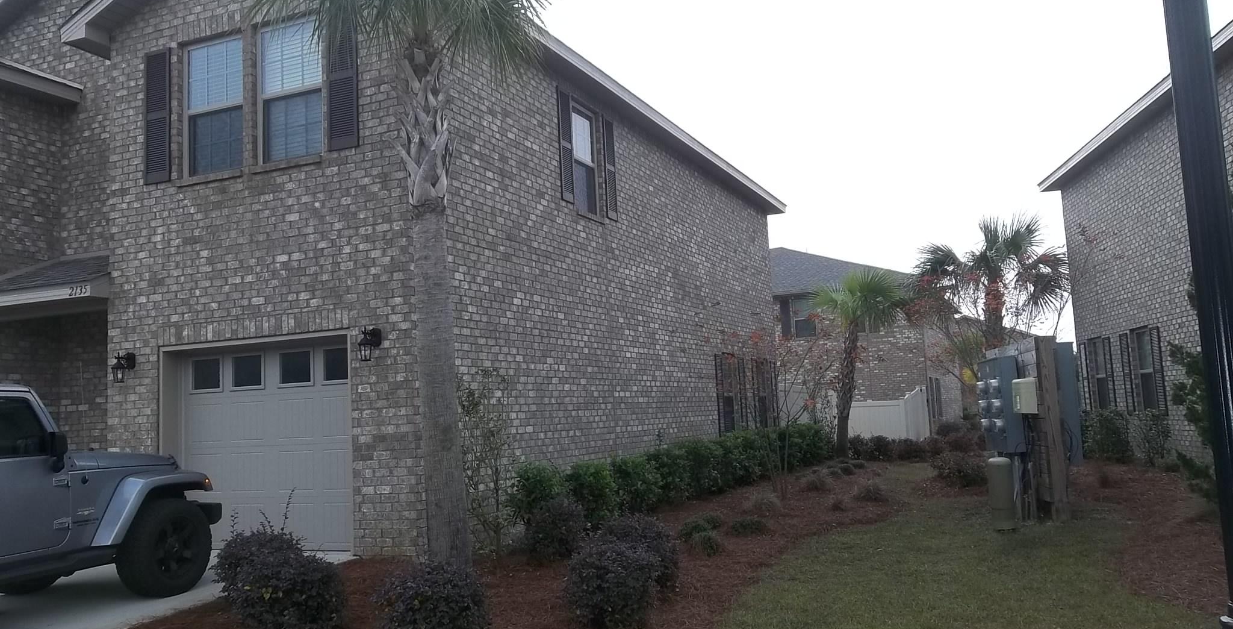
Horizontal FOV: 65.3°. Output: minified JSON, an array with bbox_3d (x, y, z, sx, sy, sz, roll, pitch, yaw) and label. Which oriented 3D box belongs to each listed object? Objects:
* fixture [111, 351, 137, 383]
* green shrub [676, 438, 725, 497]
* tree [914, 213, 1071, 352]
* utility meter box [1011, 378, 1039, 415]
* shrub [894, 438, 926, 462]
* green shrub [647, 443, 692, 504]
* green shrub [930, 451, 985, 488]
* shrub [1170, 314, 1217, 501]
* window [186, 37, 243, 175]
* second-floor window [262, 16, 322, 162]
[{"bbox_3d":[-5.290,0.574,10.301,0.150,0.330,0.235,-5,-6,23],"label":"fixture"},{"bbox_3d":[1.283,2.318,14.652,0.763,0.895,0.763,-5,-6,23],"label":"green shrub"},{"bbox_3d":[8.871,0.445,22.017,3.700,5.550,3.600,-5,-6,22],"label":"tree"},{"bbox_3d":[4.683,0.931,11.000,0.190,0.390,0.380,-4,-6,10],"label":"utility meter box"},{"bbox_3d":[6.564,3.014,21.561,0.720,0.520,0.700,-4,-6,16],"label":"shrub"},{"bbox_3d":[0.752,2.187,13.162,0.680,0.769,0.680,-3,-6,3],"label":"green shrub"},{"bbox_3d":[5.261,2.361,14.737,0.860,0.540,0.820,-5,-6,19],"label":"green shrub"},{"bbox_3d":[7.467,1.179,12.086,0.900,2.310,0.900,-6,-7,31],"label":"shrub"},{"bbox_3d":[-4.338,-2.234,10.479,0.910,1.500,0.100,-5,-6,23],"label":"window"},{"bbox_3d":[-3.348,-2.312,9.960,0.900,1.500,0.100,-5,-6,23],"label":"second-floor window"}]

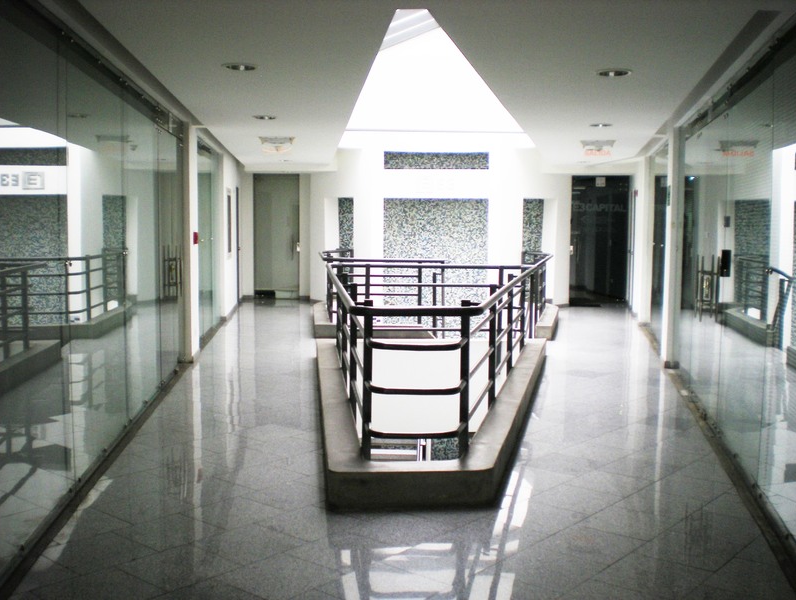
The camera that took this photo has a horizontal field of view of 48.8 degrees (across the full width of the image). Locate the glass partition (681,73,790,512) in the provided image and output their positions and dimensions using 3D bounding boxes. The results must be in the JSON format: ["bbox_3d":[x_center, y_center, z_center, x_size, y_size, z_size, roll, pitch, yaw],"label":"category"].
[{"bbox_3d":[2.365,-0.219,6.547,0.080,2.217,4.434,1,5,12],"label":"glass partition"}]

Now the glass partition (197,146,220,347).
[{"bbox_3d":[-2.554,-0.808,12.007,0.080,2.422,2.844,-1,5,-6],"label":"glass partition"}]

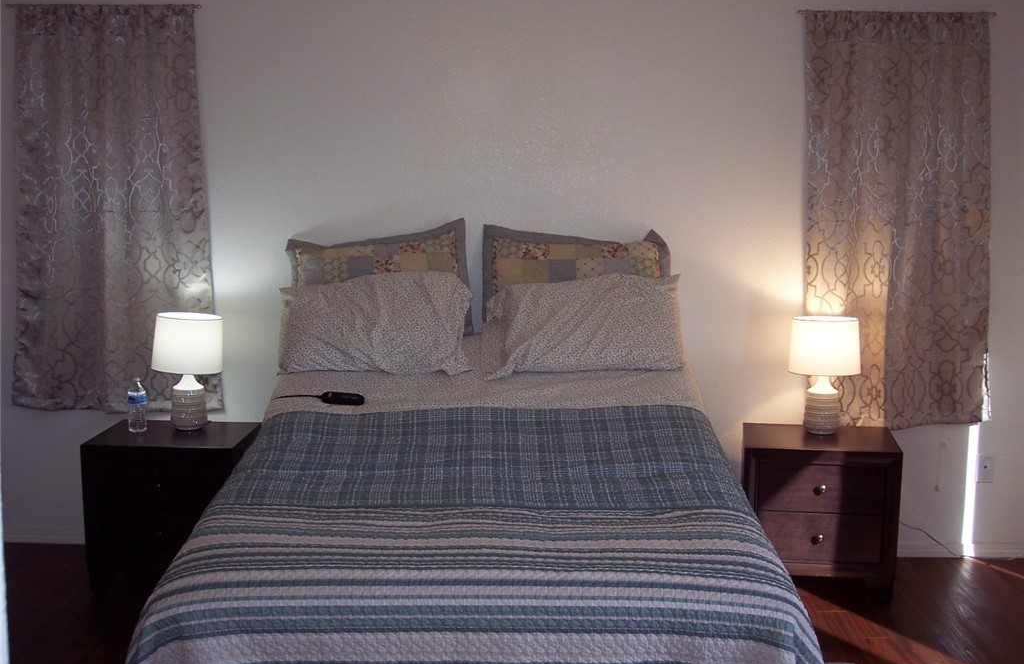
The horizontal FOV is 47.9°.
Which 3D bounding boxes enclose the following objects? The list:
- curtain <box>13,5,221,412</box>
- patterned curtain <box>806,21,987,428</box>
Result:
[{"bbox_3d":[-1.564,-0.466,4.484,0.825,1.566,0.085,1,8,1],"label":"curtain"},{"bbox_3d":[1.491,-0.408,4.440,0.792,1.592,0.085,1,8,1],"label":"patterned curtain"}]

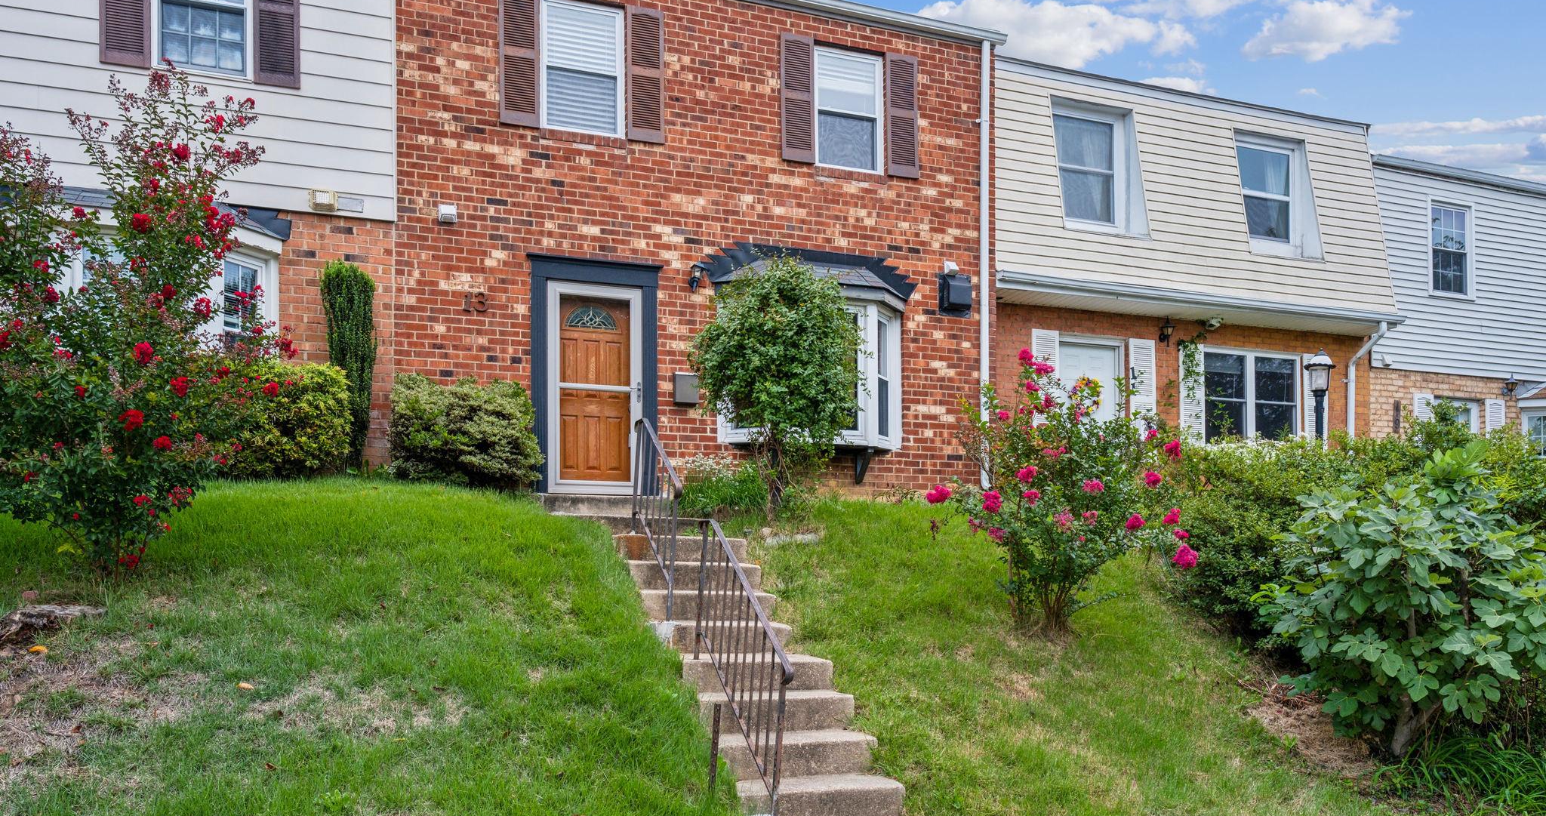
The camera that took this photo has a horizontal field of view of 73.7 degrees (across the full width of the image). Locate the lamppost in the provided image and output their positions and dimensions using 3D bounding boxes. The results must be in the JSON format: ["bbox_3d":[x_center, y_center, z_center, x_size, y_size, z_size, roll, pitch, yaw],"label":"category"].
[{"bbox_3d":[5.185,0.435,9.730,0.290,2.000,0.290,2,-4,-19],"label":"lamppost"}]

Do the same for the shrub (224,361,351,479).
[{"bbox_3d":[-4.041,0.120,8.500,1.100,1.000,1.000,2,-4,-19],"label":"shrub"}]

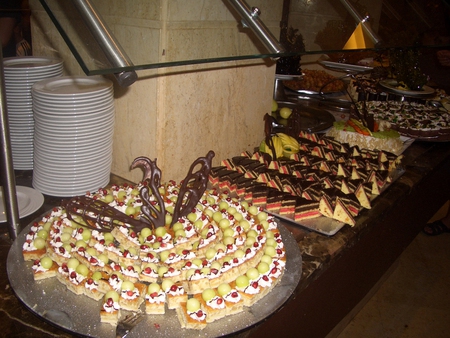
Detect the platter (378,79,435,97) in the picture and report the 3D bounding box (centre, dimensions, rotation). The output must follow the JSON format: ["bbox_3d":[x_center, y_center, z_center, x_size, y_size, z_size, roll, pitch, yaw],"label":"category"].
[{"bbox_3d":[1.090,-0.483,2.730,0.322,0.034,0.322,13,23,19],"label":"platter"}]

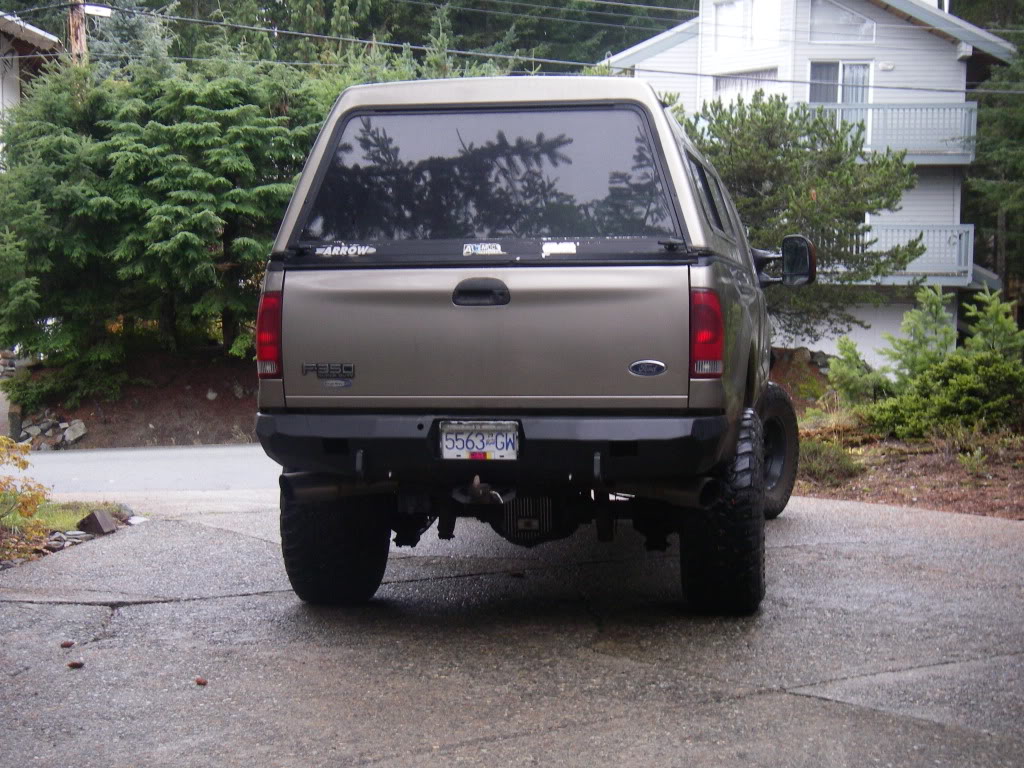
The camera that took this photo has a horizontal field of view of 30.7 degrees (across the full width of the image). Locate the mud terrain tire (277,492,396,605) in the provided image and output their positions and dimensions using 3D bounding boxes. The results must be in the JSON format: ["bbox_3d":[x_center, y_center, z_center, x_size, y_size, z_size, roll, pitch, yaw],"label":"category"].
[{"bbox_3d":[-0.818,0.573,8.808,0.335,0.935,0.935,0,2,9],"label":"mud terrain tire"}]

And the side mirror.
[{"bbox_3d":[1.805,-0.775,11.700,0.210,0.330,0.140,0,2,9],"label":"side mirror"}]

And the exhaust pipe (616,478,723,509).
[{"bbox_3d":[0.657,0.459,7.720,0.130,0.130,0.520,-2,2,-44],"label":"exhaust pipe"}]

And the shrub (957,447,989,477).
[{"bbox_3d":[3.632,0.611,14.700,0.250,0.240,0.240,0,4,0],"label":"shrub"}]

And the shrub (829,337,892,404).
[{"bbox_3d":[3.422,-0.123,18.300,0.620,0.700,0.580,0,4,0],"label":"shrub"}]

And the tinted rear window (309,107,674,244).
[{"bbox_3d":[-0.104,-0.843,7.576,1.560,0.550,0.060,0,-11,9],"label":"tinted rear window"}]

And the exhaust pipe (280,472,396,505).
[{"bbox_3d":[-0.749,0.442,7.951,0.520,0.130,0.130,-1,2,-28],"label":"exhaust pipe"}]

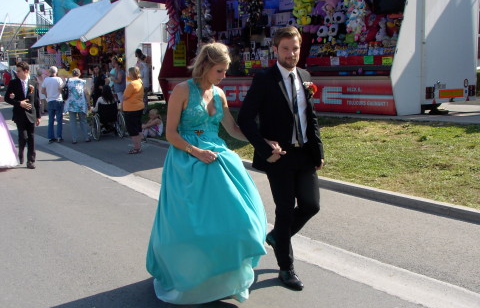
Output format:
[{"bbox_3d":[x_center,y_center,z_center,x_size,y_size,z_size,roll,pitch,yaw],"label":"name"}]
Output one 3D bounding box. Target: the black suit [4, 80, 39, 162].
[{"bbox_3d":[-3.660,-0.566,9.309,0.570,1.410,0.400,-4,9,-25],"label":"black suit"}]

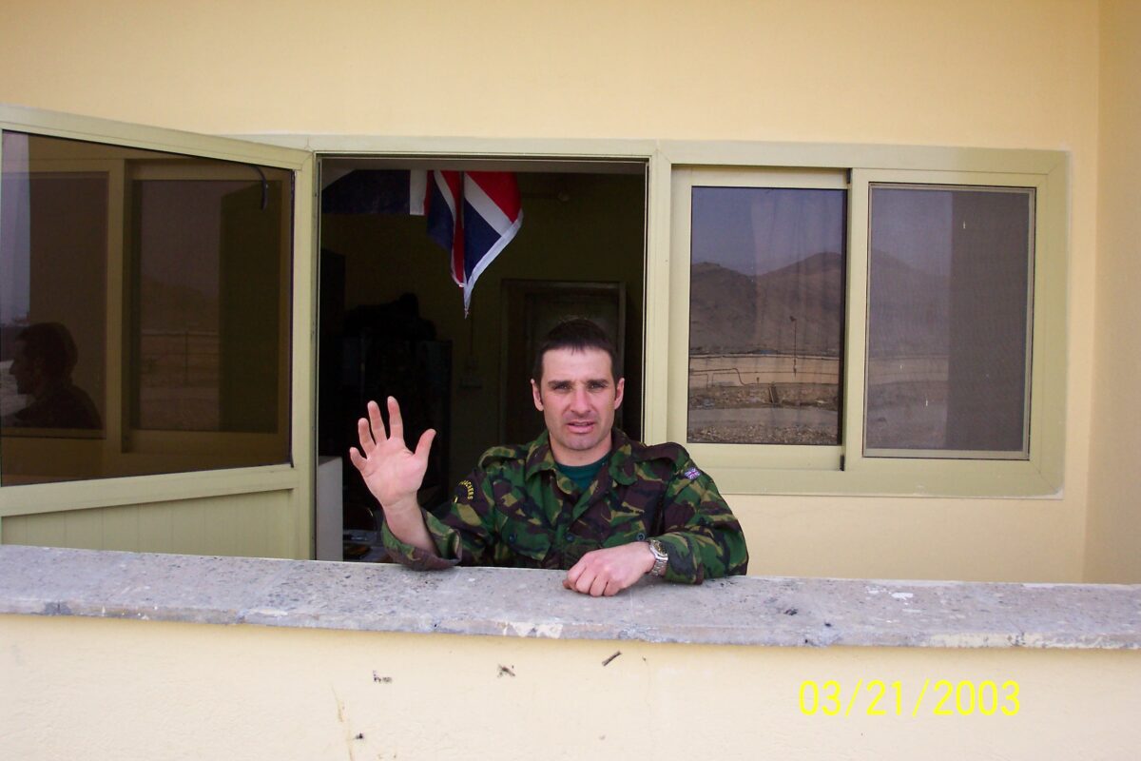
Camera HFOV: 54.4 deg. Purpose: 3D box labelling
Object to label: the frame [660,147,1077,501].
[{"bbox_3d":[0.828,-0.167,3.197,1.148,0.995,0.100,1,2,2],"label":"frame"}]

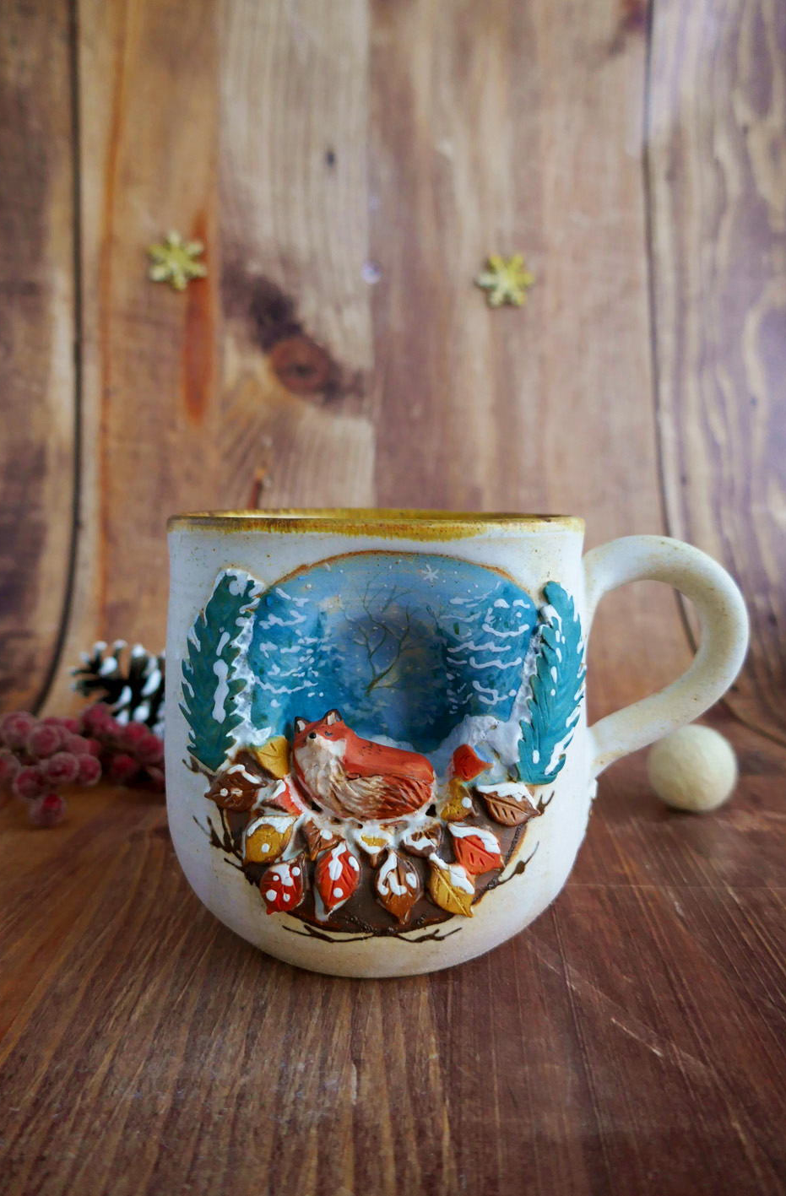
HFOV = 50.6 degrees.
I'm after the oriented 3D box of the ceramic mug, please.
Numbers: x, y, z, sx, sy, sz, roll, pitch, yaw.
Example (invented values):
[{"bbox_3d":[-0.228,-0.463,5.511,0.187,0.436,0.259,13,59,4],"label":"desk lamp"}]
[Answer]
[{"bbox_3d":[0.014,0.025,0.188,0.130,0.089,0.097,0,8,-3],"label":"ceramic mug"}]

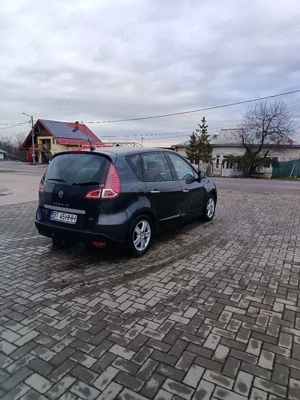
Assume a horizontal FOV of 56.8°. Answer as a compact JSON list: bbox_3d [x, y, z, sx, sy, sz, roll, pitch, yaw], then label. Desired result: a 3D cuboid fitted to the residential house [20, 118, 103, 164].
[{"bbox_3d":[-16.573,-10.915,54.243,10.900,7.900,11.200,7,10,33],"label":"residential house"}]

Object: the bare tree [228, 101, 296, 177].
[{"bbox_3d":[9.127,-4.994,22.700,5.700,6.300,5.300,1,9,0],"label":"bare tree"}]

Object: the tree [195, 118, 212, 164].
[{"bbox_3d":[4.727,-4.859,24.500,1.750,5.000,1.750,1,9,0],"label":"tree"}]

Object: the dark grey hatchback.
[{"bbox_3d":[-0.082,-0.227,5.515,1.840,1.620,4.340,7,10,32],"label":"dark grey hatchback"}]

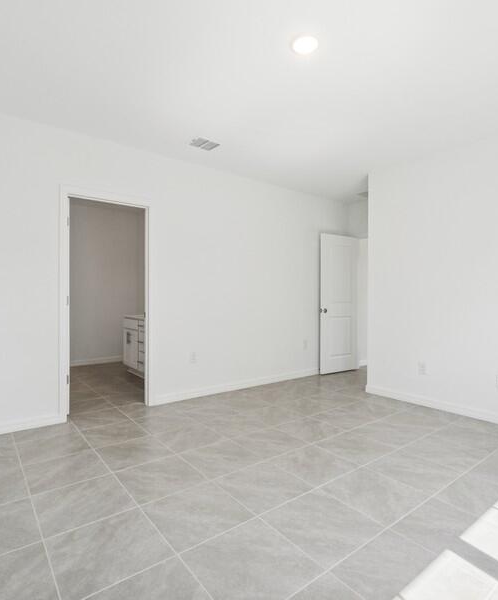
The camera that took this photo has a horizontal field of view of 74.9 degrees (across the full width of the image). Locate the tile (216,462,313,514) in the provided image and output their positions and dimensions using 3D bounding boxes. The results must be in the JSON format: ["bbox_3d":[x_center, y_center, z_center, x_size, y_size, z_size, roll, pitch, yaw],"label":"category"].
[{"bbox_3d":[0.082,1.125,1.987,0.445,0.010,0.445,0,0,-38],"label":"tile"}]

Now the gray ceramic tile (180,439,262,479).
[{"bbox_3d":[-0.202,1.124,2.326,0.445,0.010,0.445,0,0,-38],"label":"gray ceramic tile"}]

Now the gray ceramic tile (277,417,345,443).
[{"bbox_3d":[0.520,1.127,2.836,0.445,0.010,0.445,0,0,-38],"label":"gray ceramic tile"}]

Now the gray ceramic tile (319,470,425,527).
[{"bbox_3d":[0.702,1.095,1.840,0.435,0.010,0.435,0,0,-38],"label":"gray ceramic tile"}]

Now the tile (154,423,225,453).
[{"bbox_3d":[-0.465,1.095,2.574,0.435,0.010,0.435,0,0,-38],"label":"tile"}]

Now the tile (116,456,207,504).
[{"bbox_3d":[-0.563,1.123,2.070,0.445,0.010,0.445,0,0,-38],"label":"tile"}]

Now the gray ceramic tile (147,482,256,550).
[{"bbox_3d":[-0.287,1.174,1.802,0.459,0.012,0.460,1,-1,-38],"label":"gray ceramic tile"}]

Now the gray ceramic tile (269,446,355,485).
[{"bbox_3d":[0.464,1.183,2.345,0.461,0.012,0.461,1,-1,-38],"label":"gray ceramic tile"}]

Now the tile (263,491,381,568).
[{"bbox_3d":[0.381,1.177,1.719,0.459,0.012,0.459,1,-1,-38],"label":"tile"}]

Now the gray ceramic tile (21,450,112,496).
[{"bbox_3d":[-1.212,1.121,2.154,0.445,0.010,0.445,0,0,-38],"label":"gray ceramic tile"}]

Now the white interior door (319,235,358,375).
[{"bbox_3d":[1.367,0.058,4.879,0.800,2.035,0.036,0,0,-30],"label":"white interior door"}]

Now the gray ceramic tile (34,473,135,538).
[{"bbox_3d":[-0.893,1.095,1.758,0.435,0.010,0.435,0,0,-38],"label":"gray ceramic tile"}]

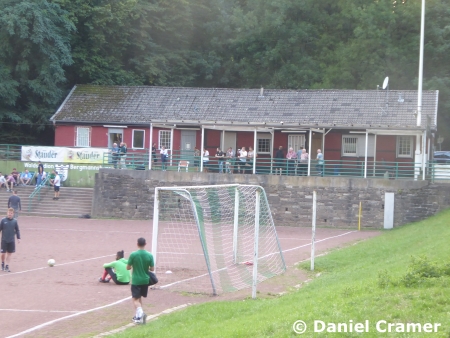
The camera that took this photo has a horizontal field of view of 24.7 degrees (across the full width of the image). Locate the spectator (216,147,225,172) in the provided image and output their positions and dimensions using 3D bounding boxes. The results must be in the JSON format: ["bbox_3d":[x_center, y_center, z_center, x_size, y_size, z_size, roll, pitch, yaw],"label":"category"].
[{"bbox_3d":[-0.274,-0.411,60.004,0.520,1.620,0.450,2,0,18],"label":"spectator"}]

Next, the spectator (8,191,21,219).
[{"bbox_3d":[-10.055,1.961,49.200,0.580,1.824,0.380,2,0,3],"label":"spectator"}]

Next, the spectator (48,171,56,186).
[{"bbox_3d":[-10.360,0.628,62.003,0.500,1.100,0.700,2,0,6],"label":"spectator"}]

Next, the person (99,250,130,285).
[{"bbox_3d":[-2.845,2.556,26.600,0.820,0.883,0.550,1,-1,26],"label":"person"}]

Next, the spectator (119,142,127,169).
[{"bbox_3d":[-6.691,-0.868,67.600,0.420,1.724,0.520,2,-1,-30],"label":"spectator"}]

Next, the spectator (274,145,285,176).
[{"bbox_3d":[3.197,-0.468,60.504,0.520,1.750,0.420,2,0,37],"label":"spectator"}]

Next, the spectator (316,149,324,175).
[{"bbox_3d":[6.029,-0.383,65.000,0.420,1.740,0.500,2,-1,-30],"label":"spectator"}]

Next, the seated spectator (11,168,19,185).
[{"bbox_3d":[-14.463,0.574,71.000,0.550,1.175,0.750,2,0,6],"label":"seated spectator"}]

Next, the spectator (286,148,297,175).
[{"bbox_3d":[3.895,-0.425,60.004,0.550,1.720,0.420,2,0,6],"label":"spectator"}]

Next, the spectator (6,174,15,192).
[{"bbox_3d":[-12.675,0.836,61.003,0.500,1.080,0.700,2,0,9],"label":"spectator"}]

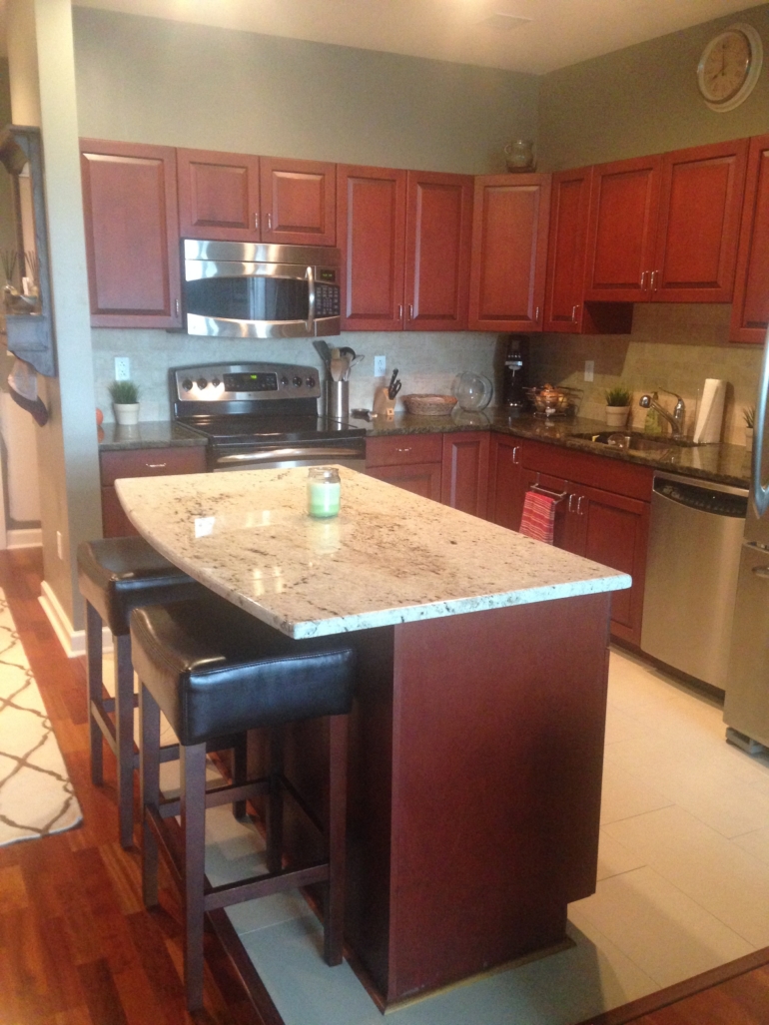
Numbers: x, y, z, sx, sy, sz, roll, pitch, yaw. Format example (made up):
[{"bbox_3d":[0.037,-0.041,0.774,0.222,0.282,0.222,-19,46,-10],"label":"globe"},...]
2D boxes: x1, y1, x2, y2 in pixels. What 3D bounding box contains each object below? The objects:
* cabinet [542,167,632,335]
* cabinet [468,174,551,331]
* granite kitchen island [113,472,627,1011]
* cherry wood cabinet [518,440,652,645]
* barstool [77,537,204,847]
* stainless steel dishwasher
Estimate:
[{"bbox_3d":[1.026,-1.282,4.843,0.318,0.773,0.315,-5,14,-27],"label":"cabinet"},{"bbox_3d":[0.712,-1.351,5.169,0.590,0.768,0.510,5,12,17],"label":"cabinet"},{"bbox_3d":[-0.223,0.467,2.825,0.920,0.902,1.620,-5,14,-27],"label":"granite kitchen island"},{"bbox_3d":[1.141,0.138,4.525,0.625,0.875,0.896,-5,14,-27],"label":"cherry wood cabinet"},{"bbox_3d":[-0.654,0.501,2.876,0.367,0.766,0.444,-5,13,-27],"label":"barstool"},{"bbox_3d":[1.461,0.271,3.857,0.615,0.828,0.600,-5,14,-27],"label":"stainless steel dishwasher"}]

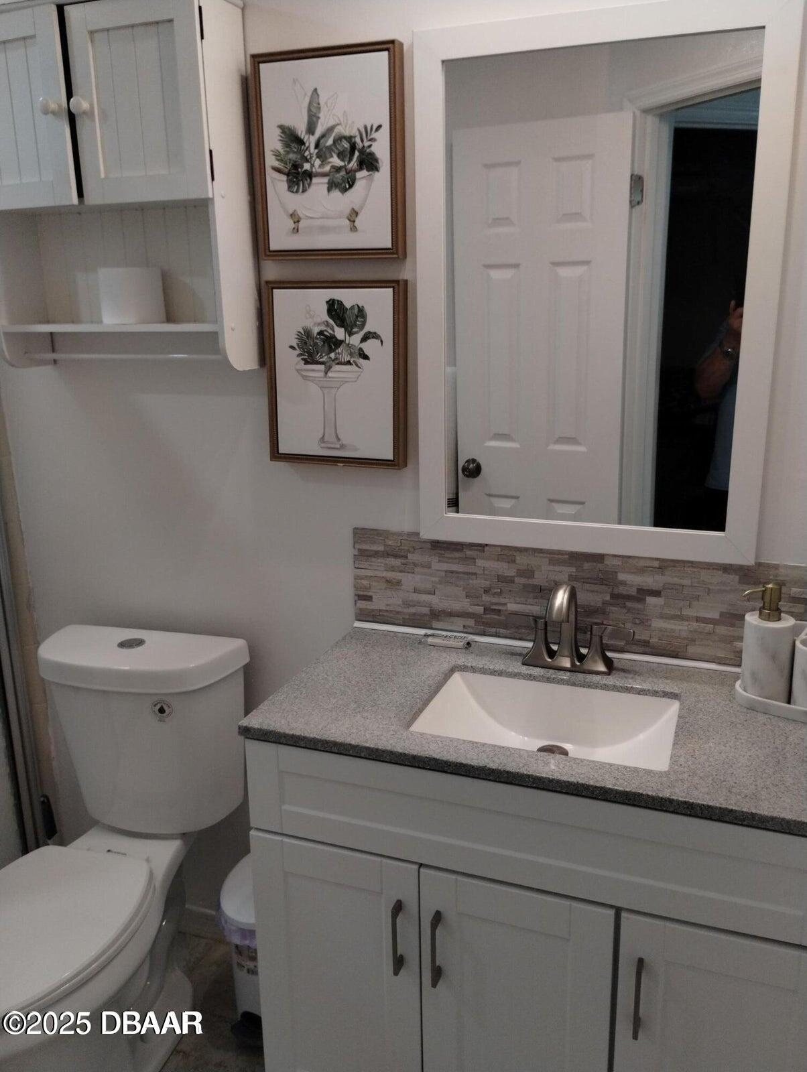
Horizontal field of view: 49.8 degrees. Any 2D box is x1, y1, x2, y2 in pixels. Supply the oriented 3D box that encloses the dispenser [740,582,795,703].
[{"bbox_3d":[0.598,0.175,1.438,0.089,0.205,0.076,-1,15,-2],"label":"dispenser"}]

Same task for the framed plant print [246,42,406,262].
[{"bbox_3d":[-0.137,-0.701,1.610,0.284,0.358,0.037,4,16,20],"label":"framed plant print"}]

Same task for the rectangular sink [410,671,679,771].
[{"bbox_3d":[0.244,0.353,1.465,0.414,0.125,0.285,4,16,20],"label":"rectangular sink"}]

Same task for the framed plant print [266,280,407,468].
[{"bbox_3d":[-0.131,-0.317,1.711,0.283,0.354,0.037,4,16,20],"label":"framed plant print"}]

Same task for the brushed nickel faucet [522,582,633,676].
[{"bbox_3d":[0.294,0.171,1.574,0.231,0.169,0.170,4,16,20],"label":"brushed nickel faucet"}]

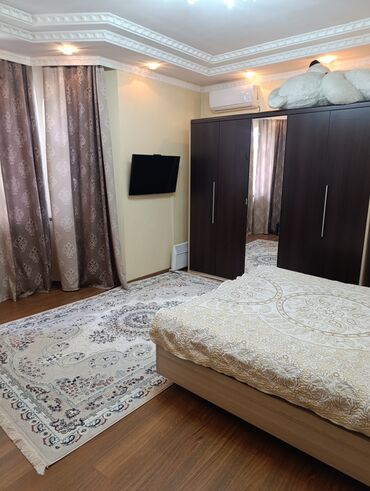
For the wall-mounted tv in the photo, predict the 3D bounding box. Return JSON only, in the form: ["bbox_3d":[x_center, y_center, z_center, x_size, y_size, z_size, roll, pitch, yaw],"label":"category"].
[{"bbox_3d":[-0.413,-0.973,4.506,0.050,0.517,0.888,24,25,36],"label":"wall-mounted tv"}]

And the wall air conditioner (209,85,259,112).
[{"bbox_3d":[0.680,-2.071,4.622,0.714,0.253,0.190,12,18,40],"label":"wall air conditioner"}]

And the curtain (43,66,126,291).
[{"bbox_3d":[-1.190,-0.763,4.062,0.851,2.718,0.198,0,14,-2],"label":"curtain"}]

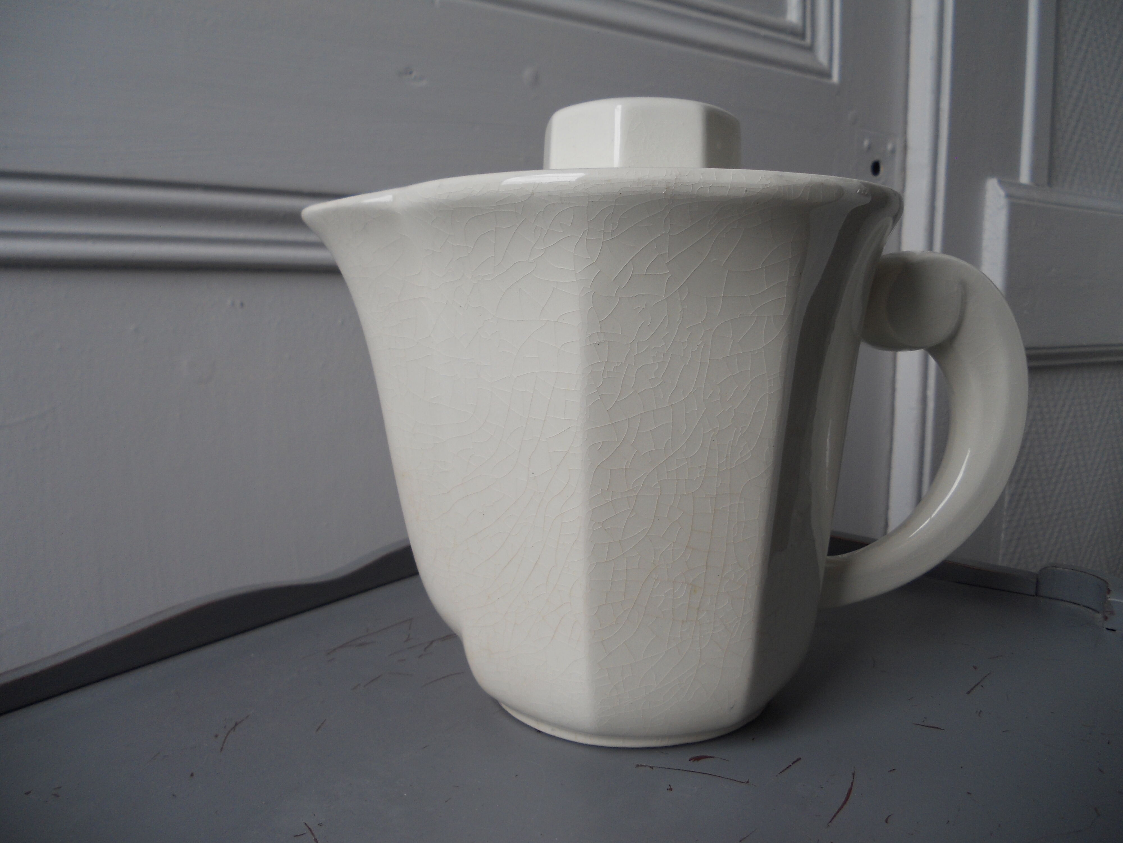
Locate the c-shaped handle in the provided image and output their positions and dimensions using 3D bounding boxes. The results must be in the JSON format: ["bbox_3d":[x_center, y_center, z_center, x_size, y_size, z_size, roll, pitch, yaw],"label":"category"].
[{"bbox_3d":[0.111,0.003,0.276,0.073,0.112,0.025,-1,8,-7],"label":"c-shaped handle"}]

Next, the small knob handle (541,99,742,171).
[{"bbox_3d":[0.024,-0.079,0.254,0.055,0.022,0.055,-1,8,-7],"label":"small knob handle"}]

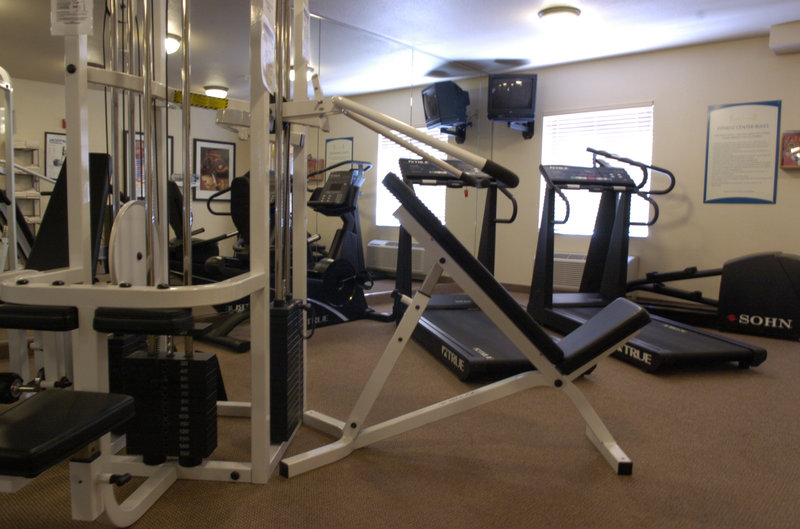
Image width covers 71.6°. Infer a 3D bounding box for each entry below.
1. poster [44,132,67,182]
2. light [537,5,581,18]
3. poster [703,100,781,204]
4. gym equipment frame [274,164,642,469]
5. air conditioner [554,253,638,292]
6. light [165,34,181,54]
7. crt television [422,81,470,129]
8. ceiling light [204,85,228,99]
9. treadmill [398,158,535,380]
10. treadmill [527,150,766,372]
[{"bbox_3d":[-4.549,-1.452,7.539,0.030,0.640,0.480,6,7,40],"label":"poster"},{"bbox_3d":[1.297,-1.975,4.501,0.350,0.130,0.350,6,7,40],"label":"light"},{"bbox_3d":[3.097,-1.005,5.032,0.580,0.900,0.025,6,7,40],"label":"poster"},{"bbox_3d":[0.254,0.203,2.170,1.330,1.090,0.550,1,5,0],"label":"gym equipment frame"},{"bbox_3d":[1.973,0.083,5.933,1.040,0.380,0.260,6,7,40],"label":"air conditioner"},{"bbox_3d":[-2.292,-2.118,5.393,0.350,0.130,0.350,6,7,40],"label":"light"},{"bbox_3d":[0.588,-1.914,6.703,0.460,0.460,0.510,-9,8,-14],"label":"crt television"},{"bbox_3d":[-2.495,-2.327,7.537,0.350,0.130,0.350,6,7,40],"label":"ceiling light"},{"bbox_3d":[0.520,-0.103,3.914,0.810,1.370,1.770,-1,6,-15],"label":"treadmill"},{"bbox_3d":[1.682,-0.106,4.139,0.810,1.370,1.770,0,6,-12],"label":"treadmill"}]

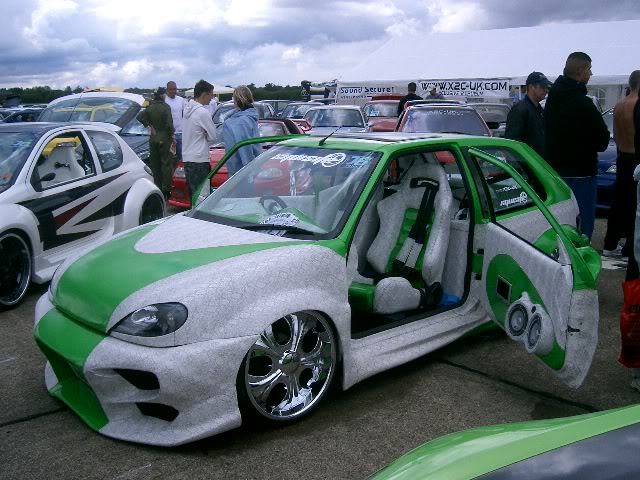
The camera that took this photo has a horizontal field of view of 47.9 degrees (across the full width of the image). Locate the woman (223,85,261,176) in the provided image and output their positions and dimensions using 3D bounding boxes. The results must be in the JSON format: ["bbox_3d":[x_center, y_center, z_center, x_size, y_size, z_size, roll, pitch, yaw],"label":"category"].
[{"bbox_3d":[-0.830,-0.828,7.792,0.480,1.660,0.340,-9,14,-36],"label":"woman"}]

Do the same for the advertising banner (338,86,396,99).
[{"bbox_3d":[2.779,-8.617,42.128,3.700,0.700,0.060,7,13,29],"label":"advertising banner"}]

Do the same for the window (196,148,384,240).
[{"bbox_3d":[-0.223,-0.325,4.164,1.280,0.160,0.730,12,53,46],"label":"window"}]

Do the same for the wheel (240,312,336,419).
[{"bbox_3d":[-0.175,0.571,3.416,0.530,0.530,0.200,-9,14,-38],"label":"wheel"}]

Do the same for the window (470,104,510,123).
[{"bbox_3d":[3.960,-2.989,17.047,1.340,0.140,0.660,1,49,6],"label":"window"}]

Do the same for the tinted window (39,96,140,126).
[{"bbox_3d":[-2.550,-1.477,8.068,1.150,0.500,0.150,3,-33,12],"label":"tinted window"}]

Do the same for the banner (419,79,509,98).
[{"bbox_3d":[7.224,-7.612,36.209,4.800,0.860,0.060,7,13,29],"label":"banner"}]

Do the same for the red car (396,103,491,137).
[{"bbox_3d":[2.111,-1.584,12.228,1.640,1.390,3.800,1,11,4],"label":"red car"}]

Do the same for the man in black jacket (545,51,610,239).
[{"bbox_3d":[2.064,-0.533,5.758,0.370,1.840,0.500,-6,13,-27],"label":"man in black jacket"}]

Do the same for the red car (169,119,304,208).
[{"bbox_3d":[-0.830,-1.203,10.573,1.680,1.280,3.900,1,12,6],"label":"red car"}]

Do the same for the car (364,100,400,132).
[{"bbox_3d":[1.990,-3.334,20.954,1.650,1.410,3.900,-1,11,-2],"label":"car"}]

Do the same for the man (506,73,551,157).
[{"bbox_3d":[1.970,-0.679,6.749,0.340,1.750,0.500,3,12,18],"label":"man"}]

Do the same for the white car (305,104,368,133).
[{"bbox_3d":[0.330,-2.135,14.976,1.630,1.360,3.800,1,12,3],"label":"white car"}]

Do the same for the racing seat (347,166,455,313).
[{"bbox_3d":[0.464,-0.046,4.614,0.880,0.860,0.530,-11,16,-44],"label":"racing seat"}]

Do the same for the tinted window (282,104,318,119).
[{"bbox_3d":[-0.402,-3.563,19.989,1.340,0.140,0.660,-1,49,-3],"label":"tinted window"}]

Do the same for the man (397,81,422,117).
[{"bbox_3d":[1.810,-2.270,14.540,0.520,1.780,0.320,1,12,3],"label":"man"}]

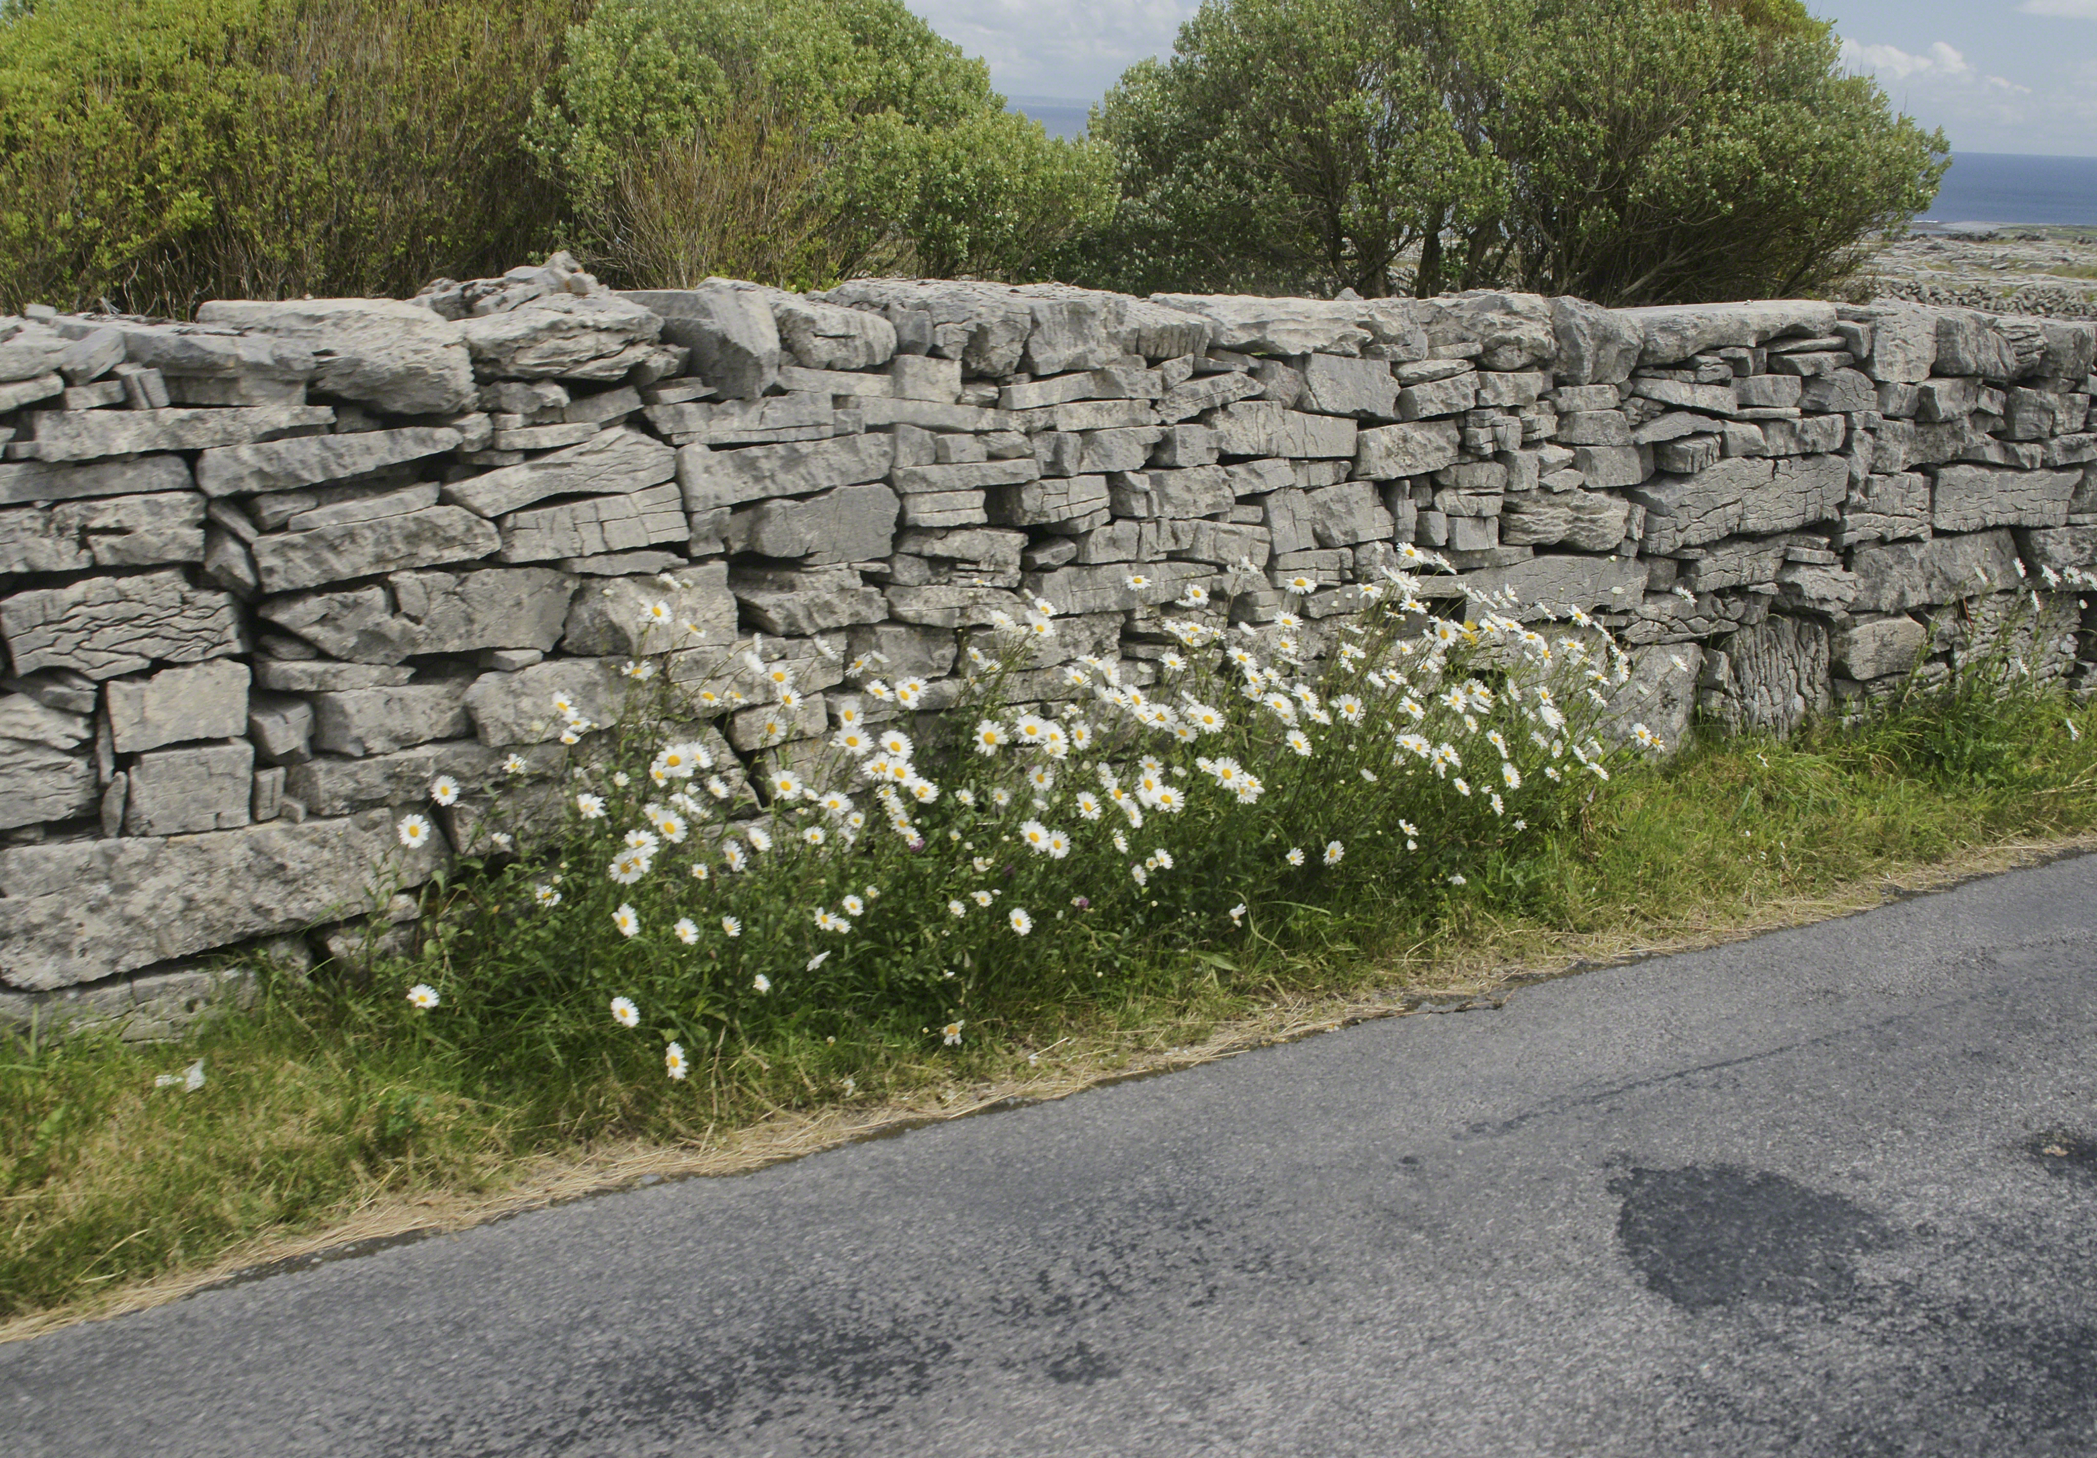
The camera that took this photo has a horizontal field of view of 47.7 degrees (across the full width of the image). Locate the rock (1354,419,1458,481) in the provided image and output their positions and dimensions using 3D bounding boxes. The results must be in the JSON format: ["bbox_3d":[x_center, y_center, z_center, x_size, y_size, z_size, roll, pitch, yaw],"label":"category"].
[{"bbox_3d":[0.762,-0.652,5.458,0.313,0.111,0.220,-13,21,-32],"label":"rock"}]

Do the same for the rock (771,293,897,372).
[{"bbox_3d":[-0.487,-0.822,4.824,0.270,0.145,0.270,-8,18,-35],"label":"rock"}]

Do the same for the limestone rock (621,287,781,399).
[{"bbox_3d":[-0.629,-0.681,4.144,0.150,0.165,0.360,-9,19,-38],"label":"limestone rock"}]

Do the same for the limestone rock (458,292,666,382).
[{"bbox_3d":[-0.930,-0.719,4.299,0.369,0.138,0.320,-7,18,-34],"label":"limestone rock"}]

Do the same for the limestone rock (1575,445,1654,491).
[{"bbox_3d":[1.331,-0.663,5.847,0.230,0.100,0.200,-7,18,-34],"label":"limestone rock"}]

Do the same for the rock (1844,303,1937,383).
[{"bbox_3d":[2.358,-1.125,6.877,0.310,0.195,0.300,-8,18,-35],"label":"rock"}]

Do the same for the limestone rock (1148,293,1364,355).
[{"bbox_3d":[0.407,-0.836,4.889,0.450,0.105,0.250,-9,19,-38],"label":"limestone rock"}]

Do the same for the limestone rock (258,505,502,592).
[{"bbox_3d":[-1.223,-0.343,4.178,0.424,0.105,0.280,-14,21,-32],"label":"limestone rock"}]

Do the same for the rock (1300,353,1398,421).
[{"bbox_3d":[0.565,-0.741,5.030,0.260,0.125,0.220,-4,16,-39],"label":"rock"}]

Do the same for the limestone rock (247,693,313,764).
[{"bbox_3d":[-1.344,-0.010,4.115,0.090,0.098,0.160,-7,18,-34],"label":"limestone rock"}]

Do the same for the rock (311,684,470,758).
[{"bbox_3d":[-1.104,-0.040,3.847,0.250,0.100,0.220,-9,19,-38],"label":"rock"}]

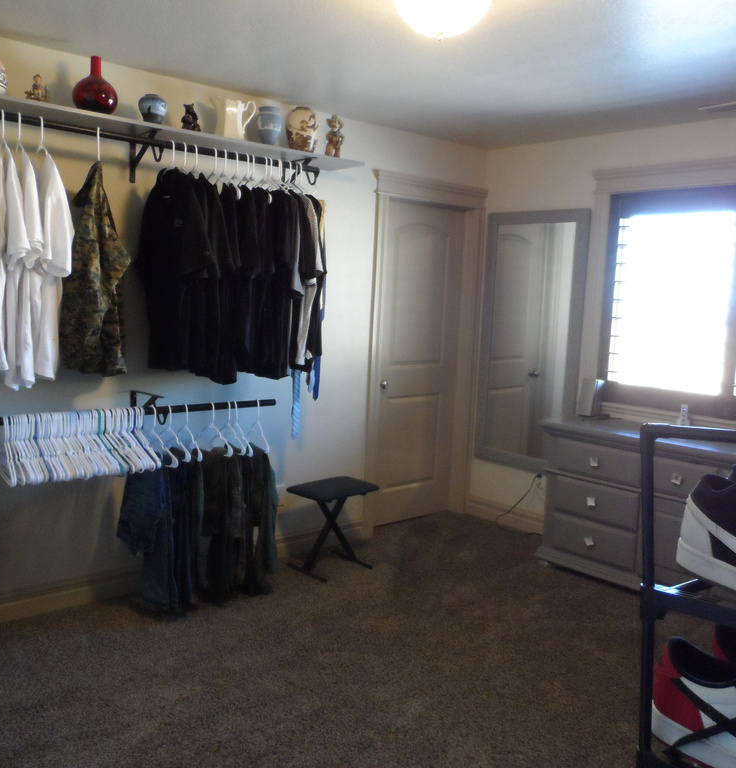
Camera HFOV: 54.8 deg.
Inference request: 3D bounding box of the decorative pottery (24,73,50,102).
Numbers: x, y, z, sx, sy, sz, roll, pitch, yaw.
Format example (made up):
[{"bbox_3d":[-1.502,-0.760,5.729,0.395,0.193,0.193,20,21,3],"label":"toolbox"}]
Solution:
[{"bbox_3d":[-1.283,-1.138,2.756,0.097,0.126,0.065,-3,9,-33],"label":"decorative pottery"}]

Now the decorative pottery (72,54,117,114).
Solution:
[{"bbox_3d":[-1.120,-1.216,2.919,0.187,0.250,0.187,-4,10,-39],"label":"decorative pottery"}]

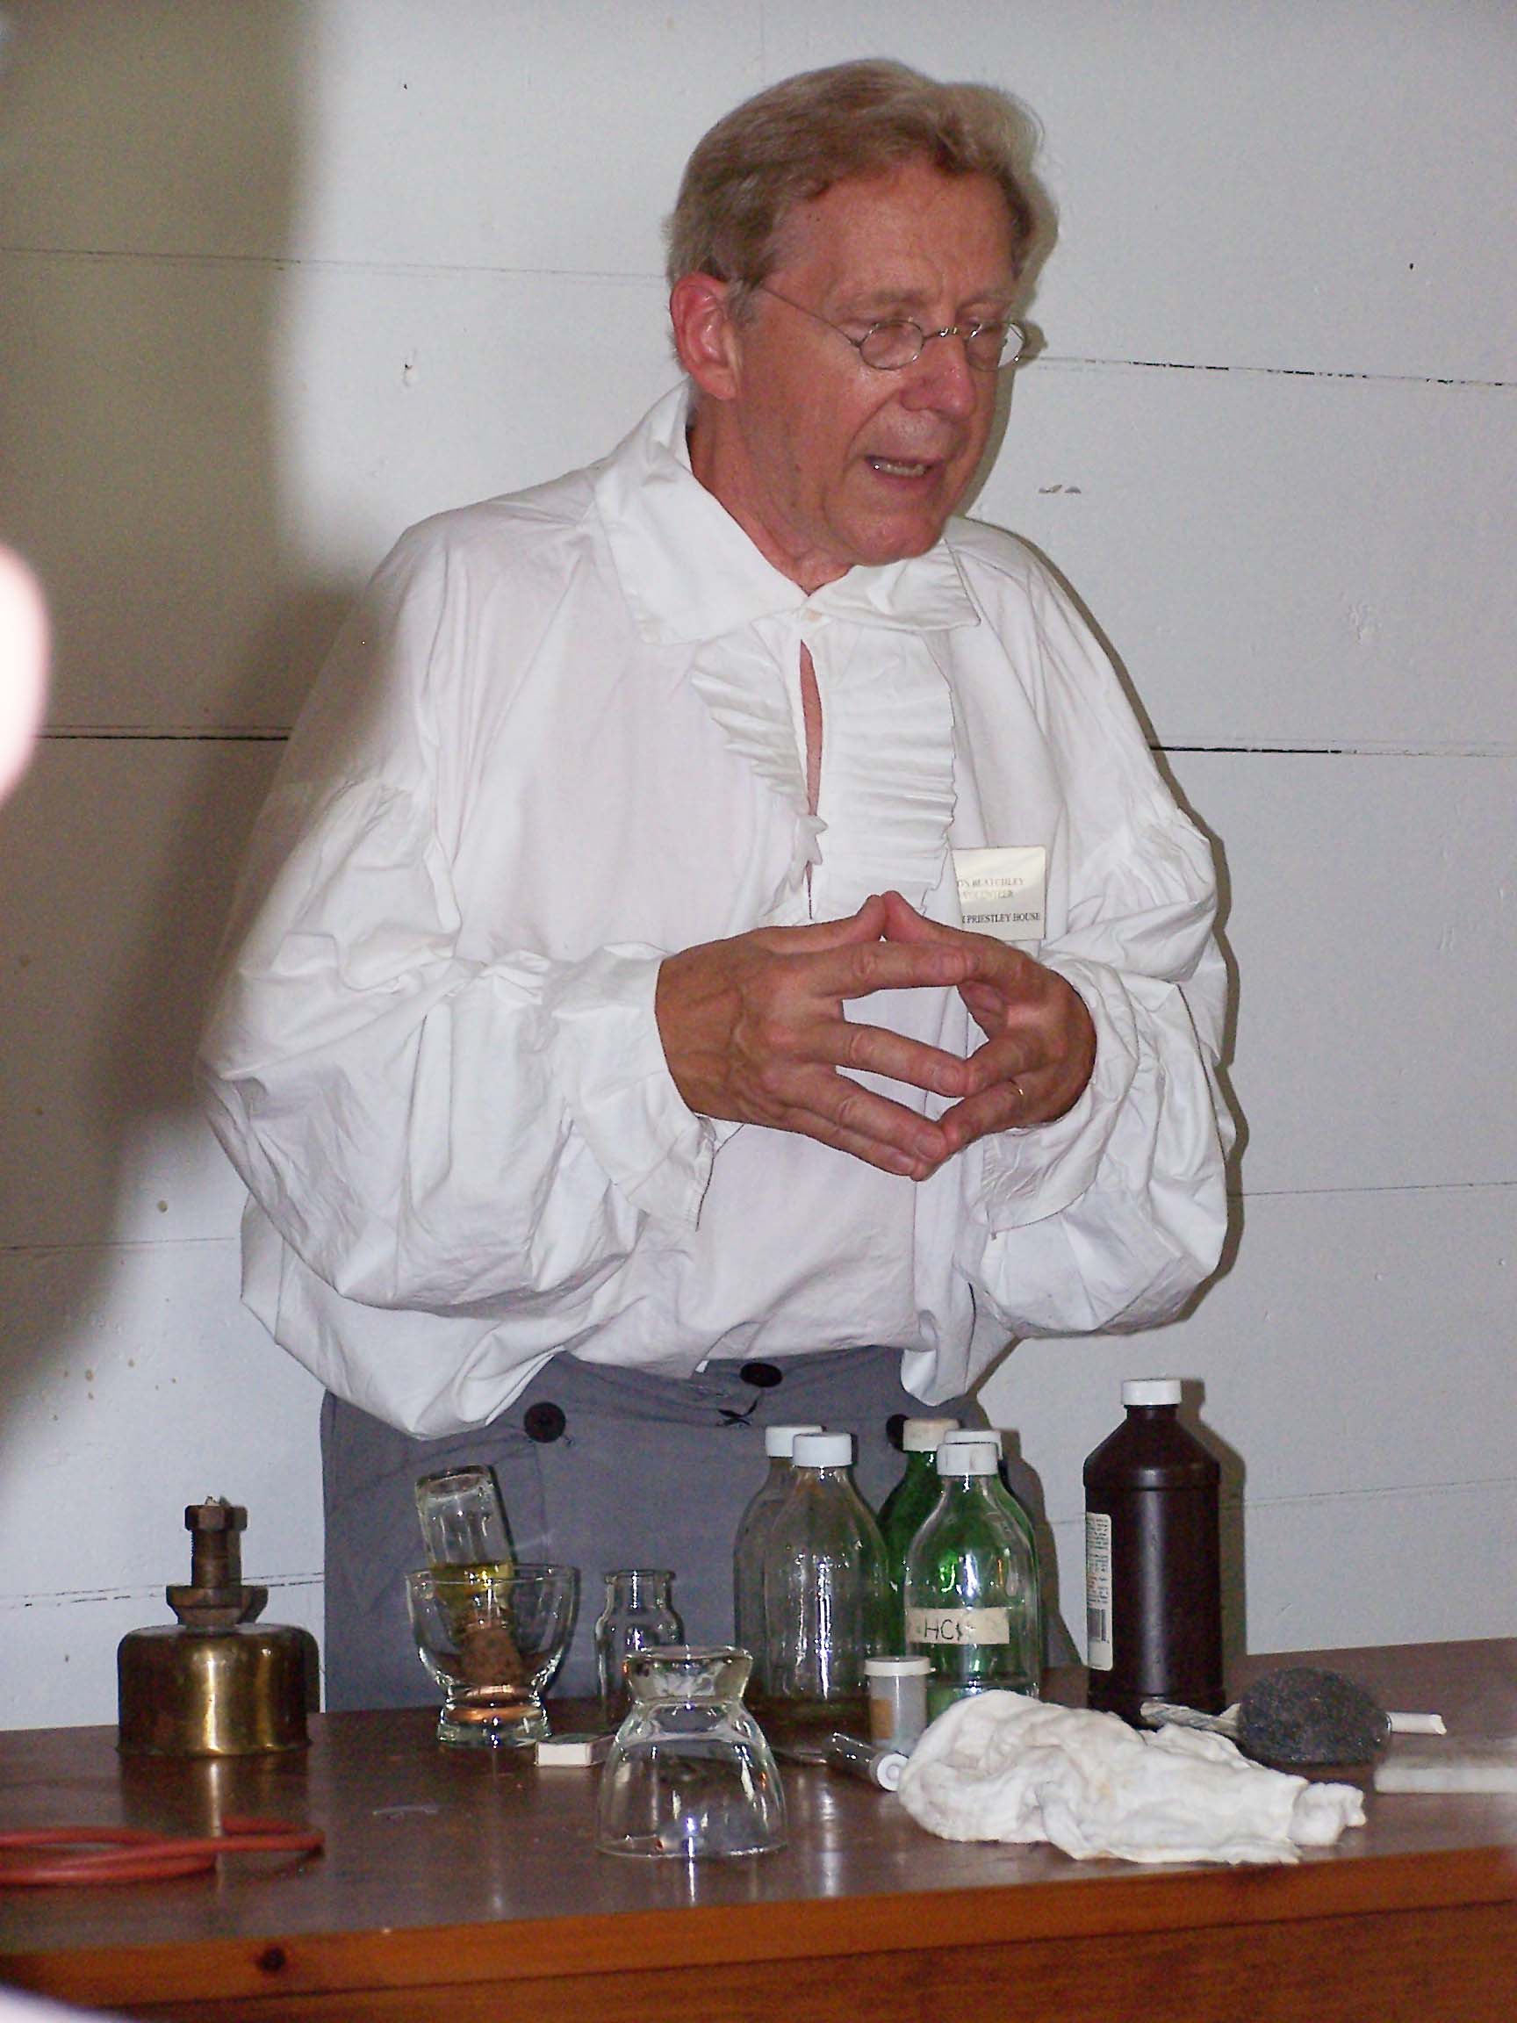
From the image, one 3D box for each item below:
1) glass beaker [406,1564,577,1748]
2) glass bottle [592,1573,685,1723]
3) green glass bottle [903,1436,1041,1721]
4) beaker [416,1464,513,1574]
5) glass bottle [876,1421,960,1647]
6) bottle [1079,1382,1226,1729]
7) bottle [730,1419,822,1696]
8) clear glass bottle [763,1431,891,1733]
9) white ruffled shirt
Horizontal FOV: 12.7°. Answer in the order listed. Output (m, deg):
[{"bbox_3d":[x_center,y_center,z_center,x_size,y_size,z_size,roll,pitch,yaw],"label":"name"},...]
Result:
[{"bbox_3d":[-0.132,0.320,3.389,0.085,0.083,0.085,-1,1,0],"label":"glass beaker"},{"bbox_3d":[-0.060,0.322,3.459,0.045,0.074,0.045,-1,1,0],"label":"glass bottle"},{"bbox_3d":[0.106,0.287,3.408,0.068,0.142,0.068,-1,1,0],"label":"green glass bottle"},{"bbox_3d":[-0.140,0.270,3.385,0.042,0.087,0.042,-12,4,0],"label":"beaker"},{"bbox_3d":[0.091,0.284,3.543,0.067,0.142,0.067,-1,1,0],"label":"glass bottle"},{"bbox_3d":[0.199,0.270,3.428,0.070,0.173,0.070,-1,1,0],"label":"bottle"},{"bbox_3d":[0.020,0.285,3.553,0.067,0.141,0.067,-1,1,0],"label":"bottle"},{"bbox_3d":[0.034,0.286,3.488,0.067,0.142,0.067,-1,1,0],"label":"clear glass bottle"},{"bbox_3d":[-0.024,-0.053,3.700,0.540,0.570,0.380,-1,1,-23],"label":"white ruffled shirt"}]

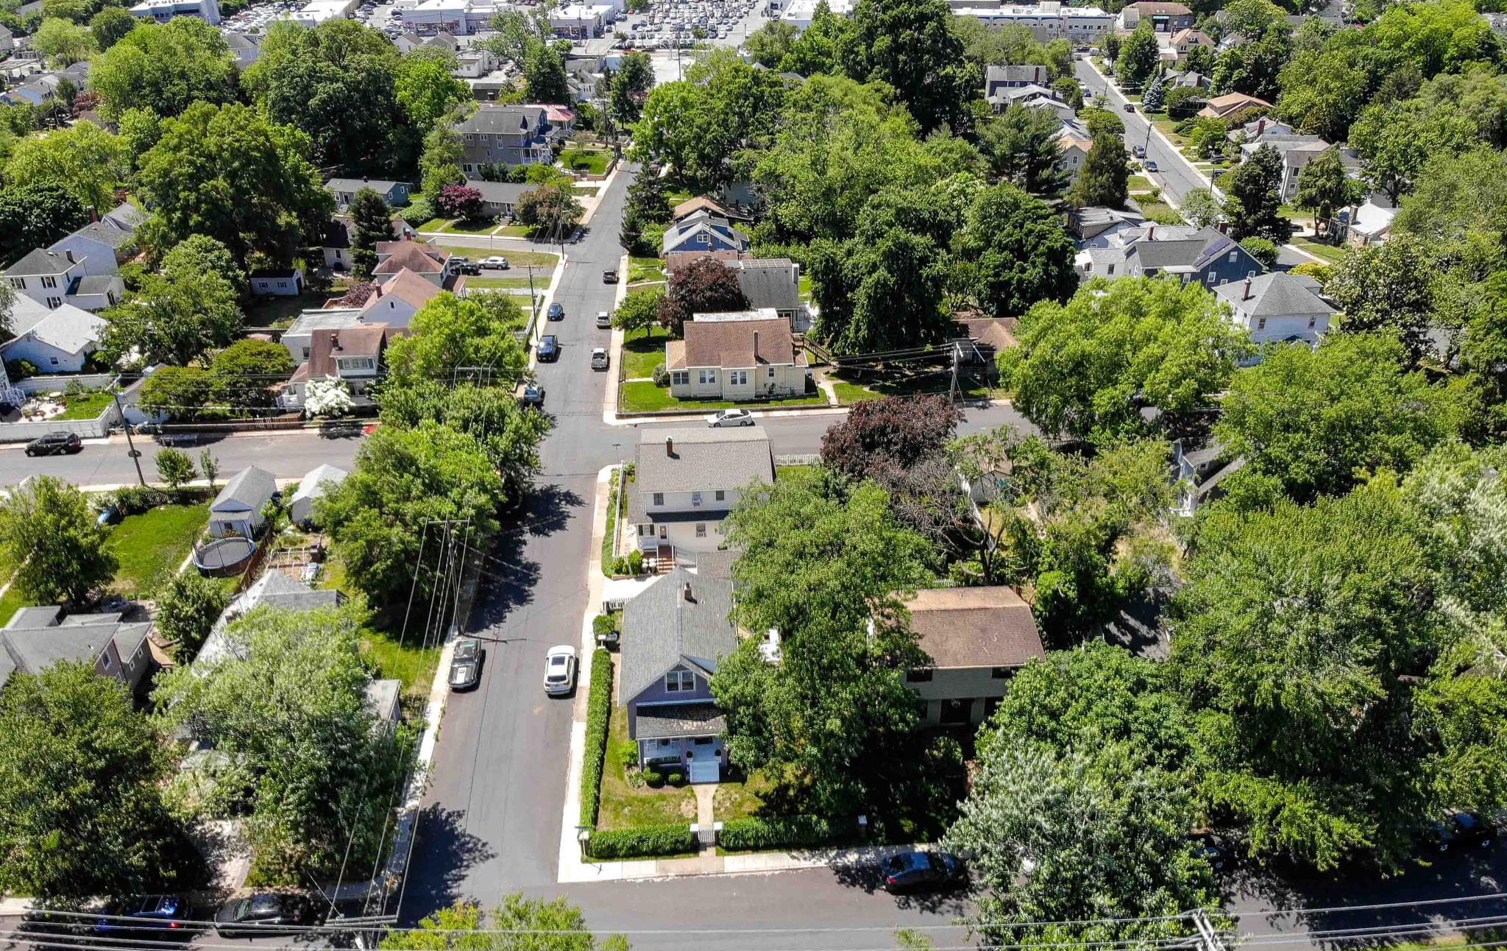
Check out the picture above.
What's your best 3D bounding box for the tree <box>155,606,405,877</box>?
[{"bbox_3d":[-24.505,14.150,55.279,12.000,14.500,11.800,-2,29,-4],"label":"tree"}]

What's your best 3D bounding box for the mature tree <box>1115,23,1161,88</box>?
[{"bbox_3d":[107.374,-117.676,291.635,12.824,16.890,12.824,0,29,0],"label":"mature tree"}]

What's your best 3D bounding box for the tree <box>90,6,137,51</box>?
[{"bbox_3d":[-199.000,-139.522,325.195,12.500,13.500,12.500,0,29,0],"label":"tree"}]

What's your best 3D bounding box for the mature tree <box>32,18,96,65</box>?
[{"bbox_3d":[-206.457,-128.849,313.113,18.358,15.440,18.358,0,29,0],"label":"mature tree"}]

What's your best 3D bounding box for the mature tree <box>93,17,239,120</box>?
[{"bbox_3d":[-133.500,-92.125,237.304,32.000,21.000,28.000,0,29,0],"label":"mature tree"}]

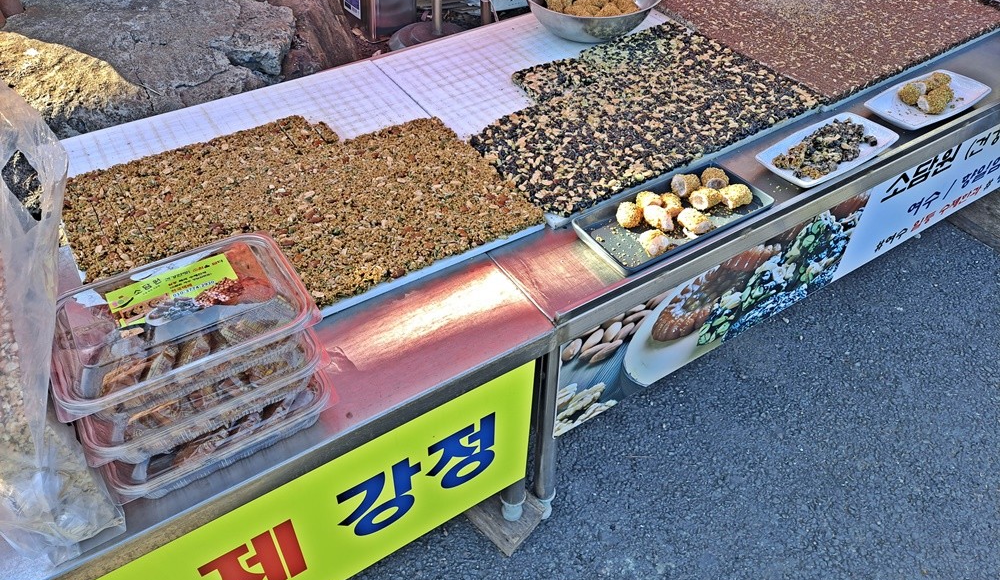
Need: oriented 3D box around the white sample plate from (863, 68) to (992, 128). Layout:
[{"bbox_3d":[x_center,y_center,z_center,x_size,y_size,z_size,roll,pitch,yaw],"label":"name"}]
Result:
[{"bbox_3d":[0.873,-0.391,1.409,0.281,0.025,0.108,-24,50,-23],"label":"white sample plate"}]

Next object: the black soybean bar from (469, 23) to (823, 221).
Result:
[{"bbox_3d":[0.243,-0.368,1.357,0.653,0.018,0.468,-24,50,-23],"label":"black soybean bar"}]

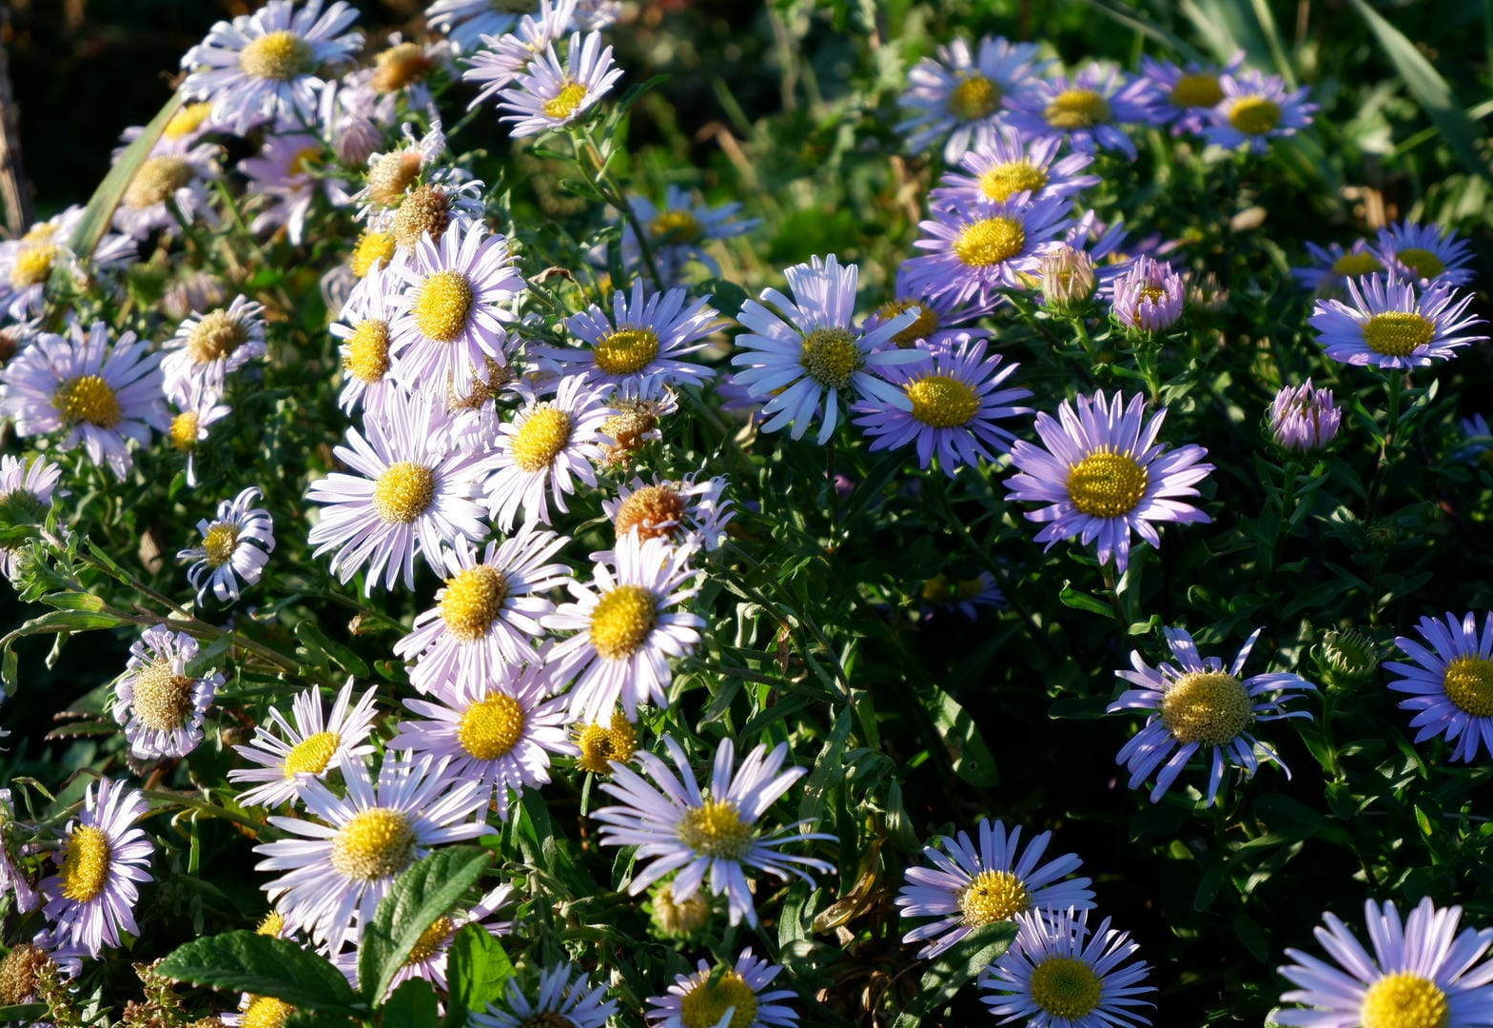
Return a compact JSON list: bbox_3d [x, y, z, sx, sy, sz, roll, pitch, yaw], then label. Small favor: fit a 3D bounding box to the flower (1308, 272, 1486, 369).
[{"bbox_3d":[0.131,-0.038,0.660,0.035,0.011,0.035,0,34,-2],"label":"flower"}]

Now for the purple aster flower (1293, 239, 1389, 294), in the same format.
[{"bbox_3d":[0.172,-0.070,0.930,0.037,0.013,0.037,0,34,0],"label":"purple aster flower"}]

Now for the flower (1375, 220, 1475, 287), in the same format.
[{"bbox_3d":[0.164,-0.062,0.800,0.025,0.009,0.025,0,42,-7],"label":"flower"}]

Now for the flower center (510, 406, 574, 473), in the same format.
[{"bbox_3d":[-0.046,-0.017,0.746,0.015,0.007,0.015,-11,63,22],"label":"flower center"}]

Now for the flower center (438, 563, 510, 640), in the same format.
[{"bbox_3d":[-0.057,0.018,0.693,0.015,0.007,0.015,-9,63,19],"label":"flower center"}]

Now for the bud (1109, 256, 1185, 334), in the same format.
[{"bbox_3d":[0.089,-0.049,0.730,0.016,0.015,0.016,0,27,0],"label":"bud"}]

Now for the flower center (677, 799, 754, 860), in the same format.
[{"bbox_3d":[-0.006,0.057,0.600,0.013,0.006,0.013,-3,57,-5],"label":"flower center"}]

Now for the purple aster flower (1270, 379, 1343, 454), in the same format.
[{"bbox_3d":[0.123,-0.021,0.725,0.016,0.016,0.016,0,22,0],"label":"purple aster flower"}]

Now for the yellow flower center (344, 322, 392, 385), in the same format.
[{"bbox_3d":[-0.082,-0.035,0.710,0.013,0.013,0.006,26,5,41],"label":"yellow flower center"}]

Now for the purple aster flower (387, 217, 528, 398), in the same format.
[{"bbox_3d":[-0.061,-0.043,0.690,0.037,0.037,0.012,23,-1,37],"label":"purple aster flower"}]

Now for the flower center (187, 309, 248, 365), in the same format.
[{"bbox_3d":[-0.132,-0.044,0.819,0.015,0.007,0.015,-20,48,6],"label":"flower center"}]

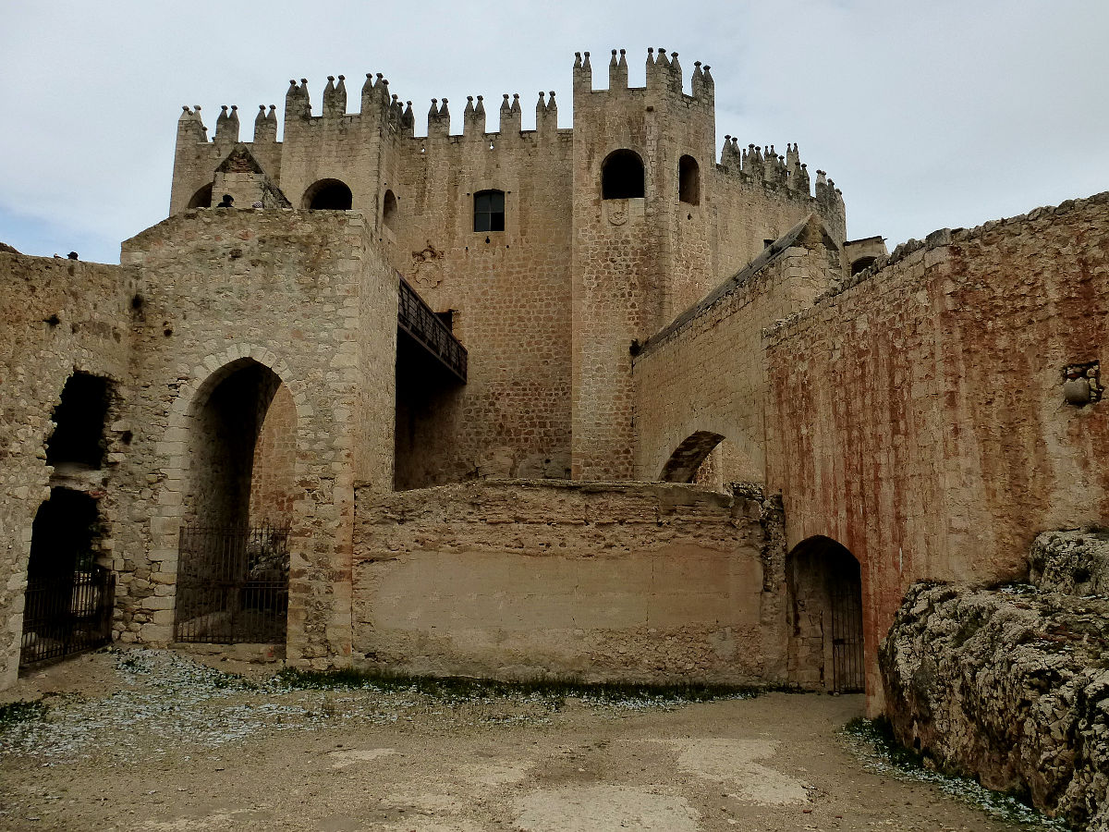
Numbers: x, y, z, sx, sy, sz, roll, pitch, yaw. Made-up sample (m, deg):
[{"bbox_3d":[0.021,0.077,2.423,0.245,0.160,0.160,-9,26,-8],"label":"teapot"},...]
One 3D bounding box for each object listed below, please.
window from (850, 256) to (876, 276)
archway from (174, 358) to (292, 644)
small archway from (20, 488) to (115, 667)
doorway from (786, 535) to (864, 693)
[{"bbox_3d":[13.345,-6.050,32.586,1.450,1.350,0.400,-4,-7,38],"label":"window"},{"bbox_3d":[-5.638,1.502,14.121,2.013,5.085,0.800,0,-6,2],"label":"archway"},{"bbox_3d":[-7.928,2.484,12.285,0.600,2.590,2.533,0,-6,-2],"label":"small archway"},{"bbox_3d":[4.709,3.344,12.734,0.650,2.703,2.155,1,-6,-15],"label":"doorway"}]

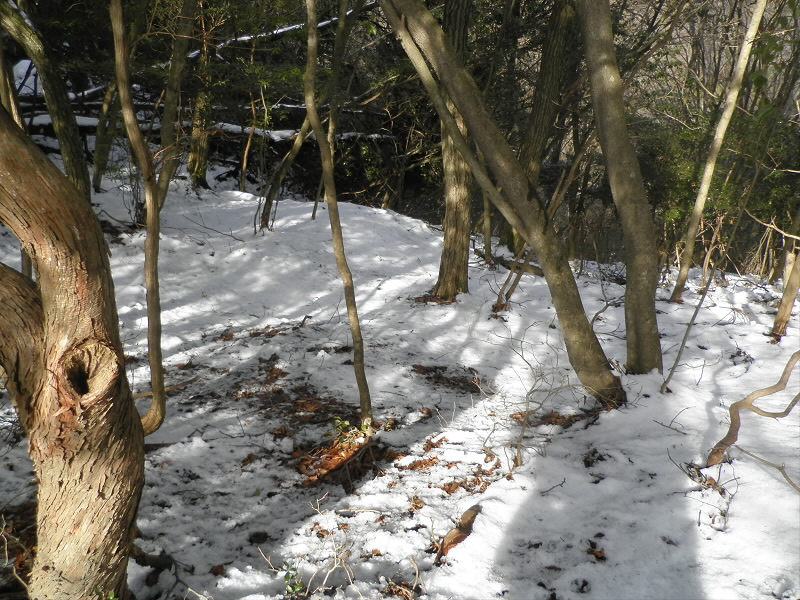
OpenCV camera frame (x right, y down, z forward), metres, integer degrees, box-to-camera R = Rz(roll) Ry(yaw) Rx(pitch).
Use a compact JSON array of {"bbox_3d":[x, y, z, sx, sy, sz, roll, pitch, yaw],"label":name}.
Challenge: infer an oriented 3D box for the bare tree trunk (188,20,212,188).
[{"bbox_3d":[-2.792,-2.686,8.731,0.270,2.233,0.270,1,15,-18],"label":"bare tree trunk"}]

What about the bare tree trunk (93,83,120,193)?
[{"bbox_3d":[-4.060,-2.232,8.628,0.200,1.466,0.200,8,15,-27],"label":"bare tree trunk"}]

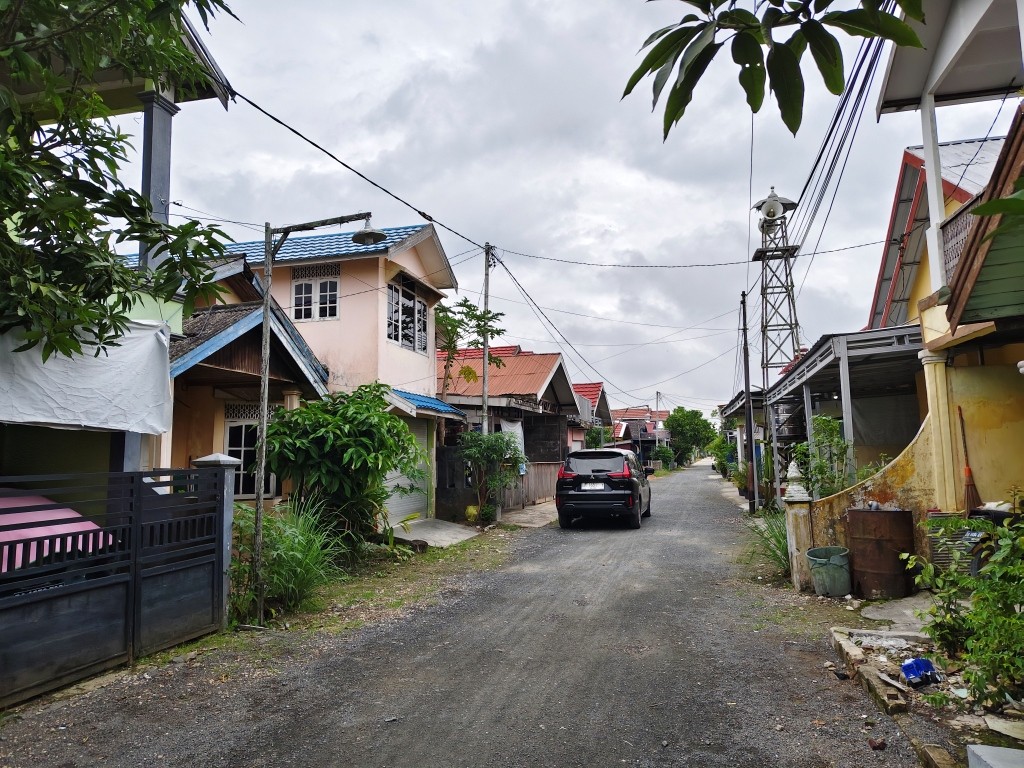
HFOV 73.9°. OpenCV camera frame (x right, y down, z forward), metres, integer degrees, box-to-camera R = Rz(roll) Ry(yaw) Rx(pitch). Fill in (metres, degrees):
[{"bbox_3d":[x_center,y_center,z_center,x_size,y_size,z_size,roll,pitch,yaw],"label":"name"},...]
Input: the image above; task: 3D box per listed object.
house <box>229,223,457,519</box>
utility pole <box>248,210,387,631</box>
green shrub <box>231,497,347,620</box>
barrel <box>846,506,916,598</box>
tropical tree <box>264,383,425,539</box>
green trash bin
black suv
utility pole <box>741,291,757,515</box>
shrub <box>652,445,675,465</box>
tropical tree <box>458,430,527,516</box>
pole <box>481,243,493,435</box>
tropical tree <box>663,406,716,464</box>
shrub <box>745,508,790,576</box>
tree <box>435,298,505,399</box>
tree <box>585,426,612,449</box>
[{"bbox_3d":[-5.335,-0.119,15.080,8.050,6.450,3.850,-3,-6,14],"label":"house"},{"bbox_3d":[-1.878,0.267,6.610,1.460,4.080,0.340,-3,-6,20],"label":"utility pole"},{"bbox_3d":[-2.327,1.719,7.173,1.150,1.200,1.100,-3,-6,16],"label":"green shrub"},{"bbox_3d":[3.823,1.732,7.127,0.590,0.890,0.590,-3,-6,16],"label":"barrel"},{"bbox_3d":[-2.692,1.348,11.049,2.400,2.850,2.600,-3,-6,16],"label":"tropical tree"},{"bbox_3d":[3.396,2.033,7.306,0.410,0.430,0.410,-6,-4,16],"label":"green trash bin"},{"bbox_3d":[2.291,2.400,16.236,1.780,1.750,4.550,-3,-6,16],"label":"black suv"},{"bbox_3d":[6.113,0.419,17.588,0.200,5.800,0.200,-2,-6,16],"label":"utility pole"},{"bbox_3d":[13.087,6.231,58.566,1.900,1.900,1.800,-3,-6,16],"label":"shrub"},{"bbox_3d":[-0.507,2.251,17.118,1.600,2.250,1.700,-1,-6,0],"label":"tropical tree"},{"bbox_3d":[-0.670,-0.175,16.920,0.160,6.870,0.160,-1,-6,16],"label":"pole"},{"bbox_3d":[16.147,4.707,62.028,4.900,5.500,4.900,-3,-6,16],"label":"tropical tree"},{"bbox_3d":[3.313,1.975,8.751,0.720,0.820,0.720,-3,-6,16],"label":"shrub"},{"bbox_3d":[-1.386,0.546,19.017,2.200,6.050,2.300,-3,-6,16],"label":"tree"},{"bbox_3d":[4.866,3.989,38.668,2.000,3.200,2.100,-3,-6,16],"label":"tree"}]

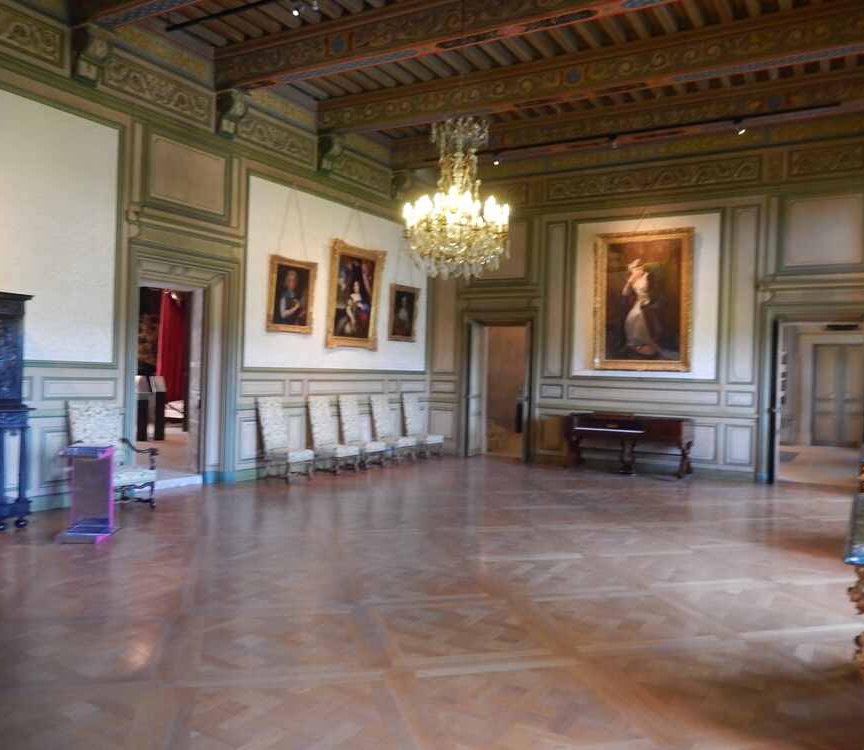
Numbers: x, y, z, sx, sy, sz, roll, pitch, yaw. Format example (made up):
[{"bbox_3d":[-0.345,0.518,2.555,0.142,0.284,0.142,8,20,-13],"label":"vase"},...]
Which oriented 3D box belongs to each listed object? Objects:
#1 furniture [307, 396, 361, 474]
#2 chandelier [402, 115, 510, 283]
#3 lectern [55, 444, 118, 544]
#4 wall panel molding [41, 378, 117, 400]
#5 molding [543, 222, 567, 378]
[{"bbox_3d":[-1.541,0.913,11.155,0.622,1.137,0.540,2,0,32],"label":"furniture"},{"bbox_3d":[0.222,-1.509,6.251,0.920,1.368,0.920,2,1,0],"label":"chandelier"},{"bbox_3d":[-3.097,1.064,6.508,0.363,0.798,0.474,2,0,-7],"label":"lectern"},{"bbox_3d":[-3.807,0.154,7.846,0.032,0.243,0.877,2,0,31],"label":"wall panel molding"},{"bbox_3d":[2.098,-1.284,12.299,0.373,2.656,0.040,2,1,31],"label":"molding"}]

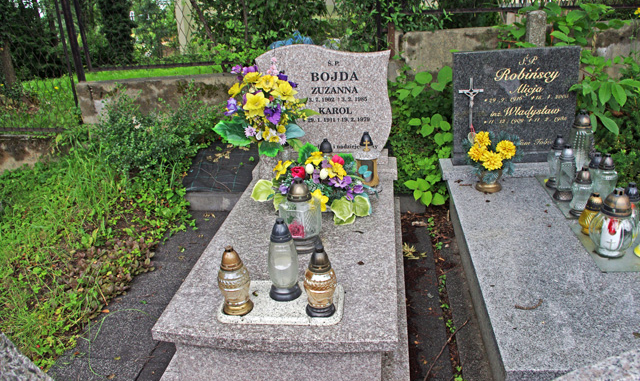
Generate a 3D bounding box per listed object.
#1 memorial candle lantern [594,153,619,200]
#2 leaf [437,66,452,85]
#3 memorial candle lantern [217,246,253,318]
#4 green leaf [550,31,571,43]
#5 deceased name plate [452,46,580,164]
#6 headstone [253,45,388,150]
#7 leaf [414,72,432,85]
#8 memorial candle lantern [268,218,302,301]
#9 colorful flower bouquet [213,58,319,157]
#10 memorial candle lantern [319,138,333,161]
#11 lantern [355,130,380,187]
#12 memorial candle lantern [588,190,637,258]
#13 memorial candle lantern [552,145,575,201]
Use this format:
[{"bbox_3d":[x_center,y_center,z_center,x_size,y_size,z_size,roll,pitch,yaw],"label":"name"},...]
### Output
[{"bbox_3d":[1.446,-0.056,2.420,0.120,0.260,0.120,0,21,8],"label":"memorial candle lantern"},{"bbox_3d":[0.847,-0.780,3.250,0.115,0.120,0.050,-1,20,9],"label":"leaf"},{"bbox_3d":[-0.303,0.312,1.704,0.113,0.241,0.113,0,21,8],"label":"memorial candle lantern"},{"bbox_3d":[1.706,-1.092,3.400,0.140,0.085,0.060,-1,20,9],"label":"green leaf"},{"bbox_3d":[1.165,-0.501,2.905,0.725,0.670,0.080,-2,11,3],"label":"deceased name plate"},{"bbox_3d":[0.029,-0.539,2.846,0.793,0.631,0.075,0,22,8],"label":"headstone"},{"bbox_3d":[0.702,-0.759,3.250,0.120,0.080,0.060,-1,20,9],"label":"leaf"},{"bbox_3d":[-0.135,0.238,1.716,0.120,0.305,0.120,0,22,8],"label":"memorial candle lantern"},{"bbox_3d":[-0.311,-0.482,2.790,0.600,0.570,0.420,0,20,8],"label":"colorful flower bouquet"},{"bbox_3d":[0.029,-0.158,2.760,0.100,0.285,0.100,0,23,8],"label":"memorial candle lantern"},{"bbox_3d":[0.276,-0.177,2.731,0.135,0.318,0.130,0,23,8],"label":"lantern"},{"bbox_3d":[1.147,0.120,1.861,0.185,0.262,0.185,0,22,8],"label":"memorial candle lantern"},{"bbox_3d":[1.288,-0.095,2.500,0.096,0.290,0.096,0,21,8],"label":"memorial candle lantern"}]

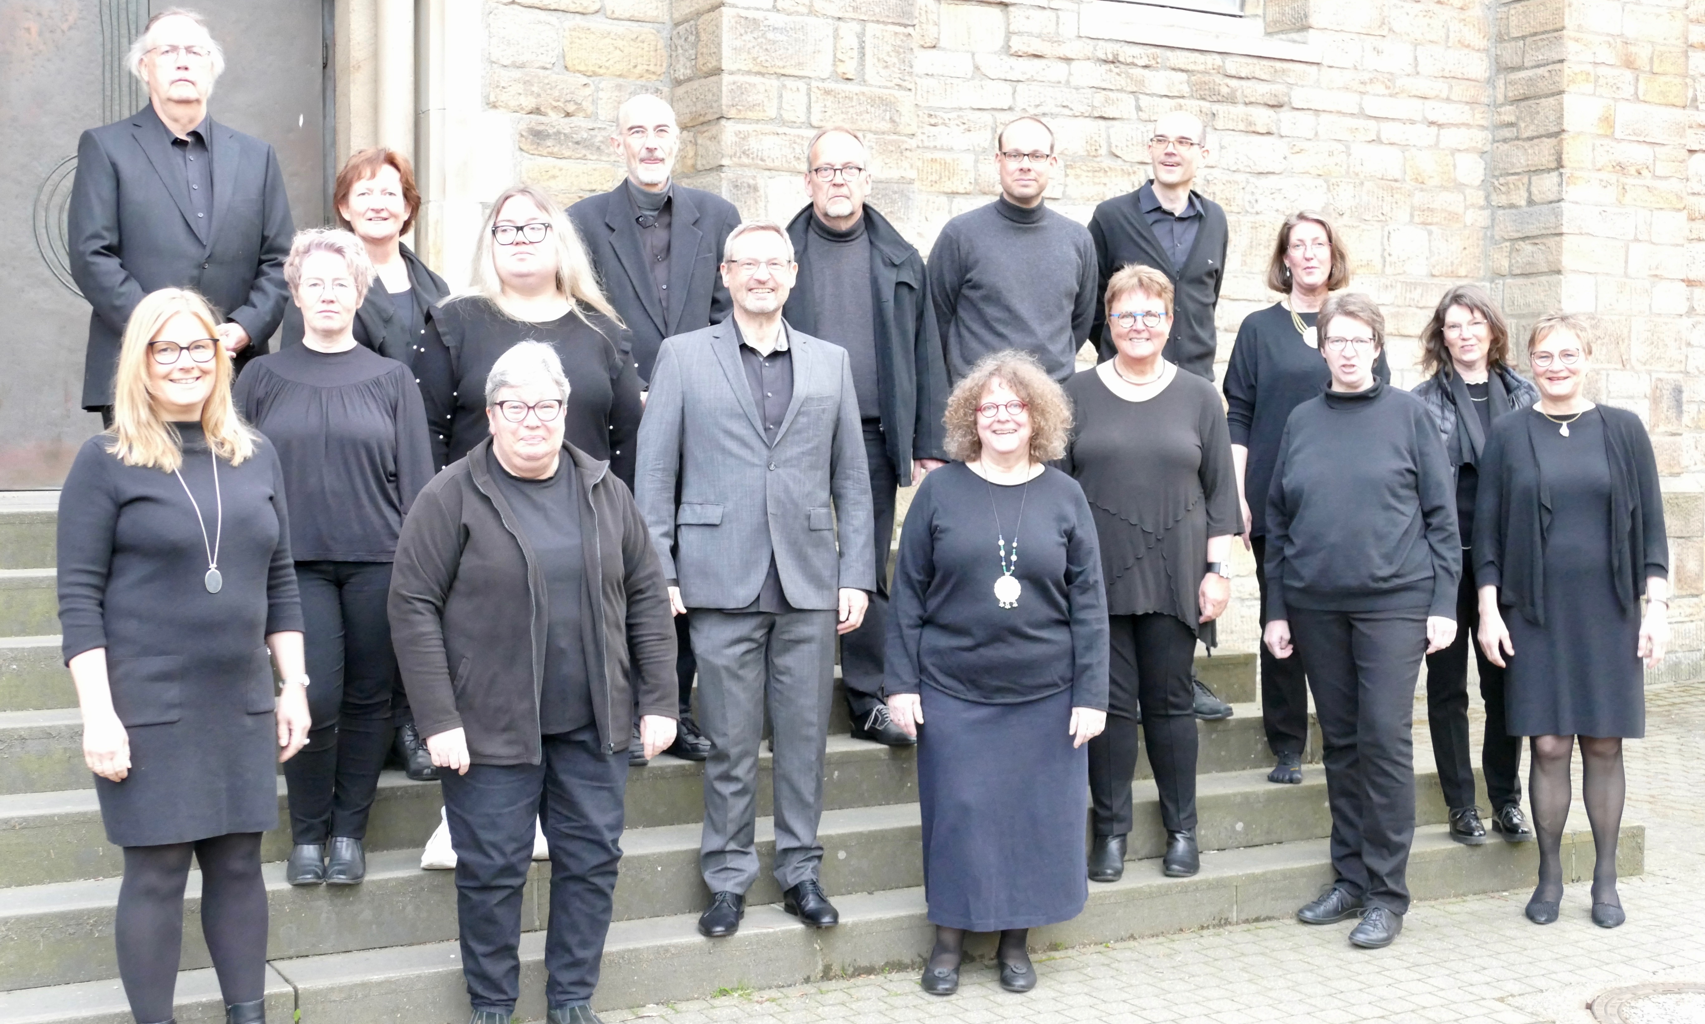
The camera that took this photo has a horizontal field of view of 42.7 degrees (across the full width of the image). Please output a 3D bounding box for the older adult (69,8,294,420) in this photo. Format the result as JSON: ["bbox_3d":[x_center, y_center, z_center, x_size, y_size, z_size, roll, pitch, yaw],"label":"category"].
[{"bbox_3d":[-1.742,-0.391,5.648,0.560,1.810,0.400,-1,2,-32],"label":"older adult"}]

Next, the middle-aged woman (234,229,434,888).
[{"bbox_3d":[-1.234,0.097,5.157,0.480,1.532,0.340,-1,2,-13],"label":"middle-aged woman"}]

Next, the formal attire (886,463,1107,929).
[{"bbox_3d":[0.358,0.463,5.398,0.540,1.157,0.380,0,2,0],"label":"formal attire"}]

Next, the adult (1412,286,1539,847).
[{"bbox_3d":[1.888,0.162,6.620,0.460,1.670,0.300,0,2,9],"label":"adult"}]

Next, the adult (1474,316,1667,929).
[{"bbox_3d":[1.992,0.300,6.060,0.520,1.680,0.310,0,2,15],"label":"adult"}]

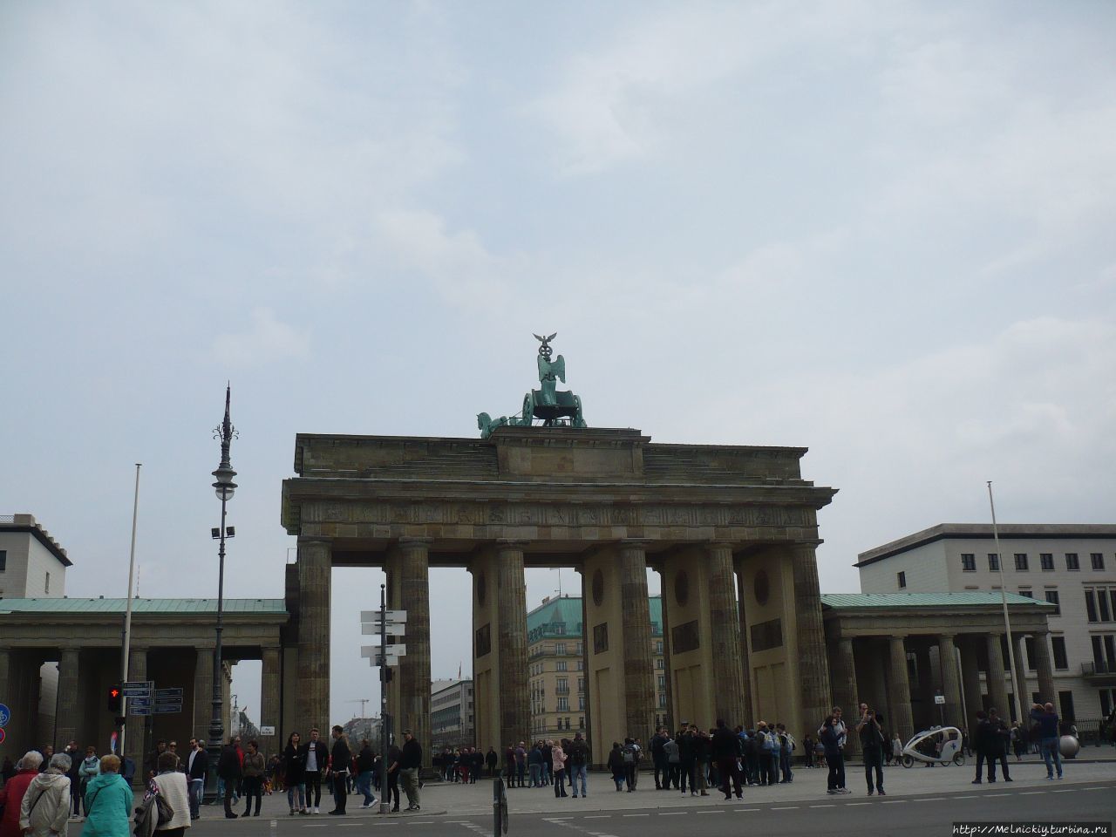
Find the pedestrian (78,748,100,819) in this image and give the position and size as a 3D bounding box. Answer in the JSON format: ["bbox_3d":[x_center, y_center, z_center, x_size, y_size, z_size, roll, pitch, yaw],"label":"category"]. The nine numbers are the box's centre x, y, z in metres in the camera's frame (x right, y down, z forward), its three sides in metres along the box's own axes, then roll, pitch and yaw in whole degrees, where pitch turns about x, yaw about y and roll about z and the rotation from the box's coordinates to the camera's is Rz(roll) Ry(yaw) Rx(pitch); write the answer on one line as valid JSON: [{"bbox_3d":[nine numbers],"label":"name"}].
[{"bbox_3d":[-11.418,8.867,27.442,0.560,1.660,0.380,-2,-16,-2],"label":"pedestrian"}]

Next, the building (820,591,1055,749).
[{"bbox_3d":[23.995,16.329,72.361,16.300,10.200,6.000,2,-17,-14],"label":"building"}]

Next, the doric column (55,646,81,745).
[{"bbox_3d":[-24.189,14.848,55.370,1.150,7.000,1.150,2,-16,-14],"label":"doric column"}]

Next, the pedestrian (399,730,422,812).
[{"bbox_3d":[-3.330,7.915,25.430,0.400,1.737,0.520,3,-16,-17],"label":"pedestrian"}]

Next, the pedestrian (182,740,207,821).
[{"bbox_3d":[-8.136,8.099,25.328,0.520,1.727,0.340,-12,-18,33],"label":"pedestrian"}]

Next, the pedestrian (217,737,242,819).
[{"bbox_3d":[-7.413,8.072,25.413,0.460,1.730,0.520,-1,-16,-5],"label":"pedestrian"}]

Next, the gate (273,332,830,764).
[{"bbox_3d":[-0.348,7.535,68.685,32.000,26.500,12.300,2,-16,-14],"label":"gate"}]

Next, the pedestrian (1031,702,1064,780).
[{"bbox_3d":[11.785,7.817,27.371,0.600,1.770,0.600,2,-16,-14],"label":"pedestrian"}]

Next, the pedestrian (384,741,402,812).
[{"bbox_3d":[-3.776,8.136,25.813,0.340,1.609,0.460,10,-19,-36],"label":"pedestrian"}]

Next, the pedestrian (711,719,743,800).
[{"bbox_3d":[3.924,7.900,26.142,0.620,1.780,0.420,-2,-16,0],"label":"pedestrian"}]

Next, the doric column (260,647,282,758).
[{"bbox_3d":[-15.288,15.631,60.093,1.150,7.150,1.150,2,-17,-14],"label":"doric column"}]

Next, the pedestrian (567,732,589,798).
[{"bbox_3d":[0.563,10.081,32.865,0.580,1.810,0.420,-2,-16,0],"label":"pedestrian"}]

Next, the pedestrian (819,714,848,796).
[{"bbox_3d":[5.988,7.224,24.486,0.450,1.740,0.580,-13,-20,33],"label":"pedestrian"}]

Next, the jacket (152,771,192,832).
[{"bbox_3d":[-4.318,4.259,12.600,0.460,0.630,0.310,6,-18,-27],"label":"jacket"}]

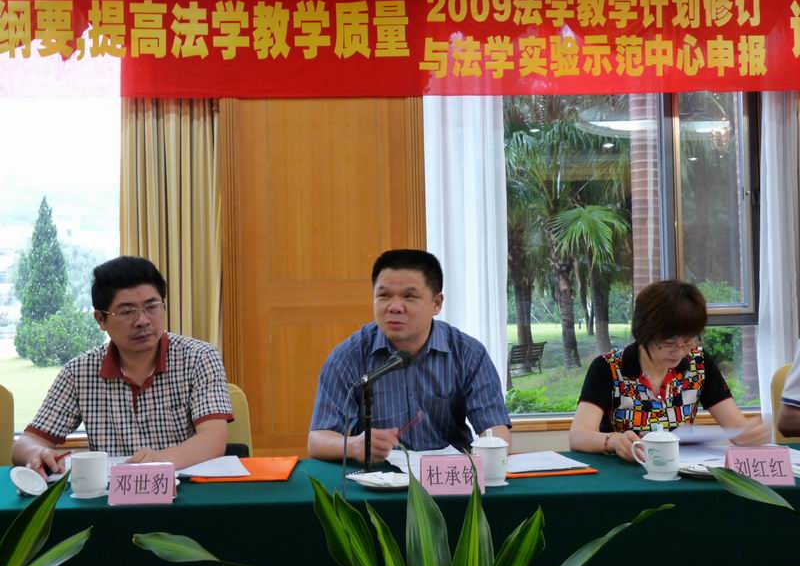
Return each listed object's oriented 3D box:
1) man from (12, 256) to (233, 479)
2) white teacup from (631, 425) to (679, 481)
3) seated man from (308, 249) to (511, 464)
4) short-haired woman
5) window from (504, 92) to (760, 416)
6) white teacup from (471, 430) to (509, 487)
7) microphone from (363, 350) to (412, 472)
[{"bbox_3d":[-0.744,0.592,2.620,0.570,1.315,0.720,-1,-2,-6],"label":"man"},{"bbox_3d":[0.596,0.398,2.260,0.108,0.125,0.088,-1,-2,-3],"label":"white teacup"},{"bbox_3d":[0.029,0.575,2.700,0.550,1.320,0.720,-1,-2,3],"label":"seated man"},{"bbox_3d":[0.747,0.608,2.720,0.520,1.225,0.700,-1,-2,-5],"label":"short-haired woman"},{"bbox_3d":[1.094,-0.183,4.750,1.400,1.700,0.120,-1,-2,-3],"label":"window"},{"bbox_3d":[0.213,0.407,2.285,0.090,0.126,0.107,-1,-2,-3],"label":"white teacup"},{"bbox_3d":[-0.032,0.325,2.460,0.170,0.310,0.080,0,-2,-41],"label":"microphone"}]

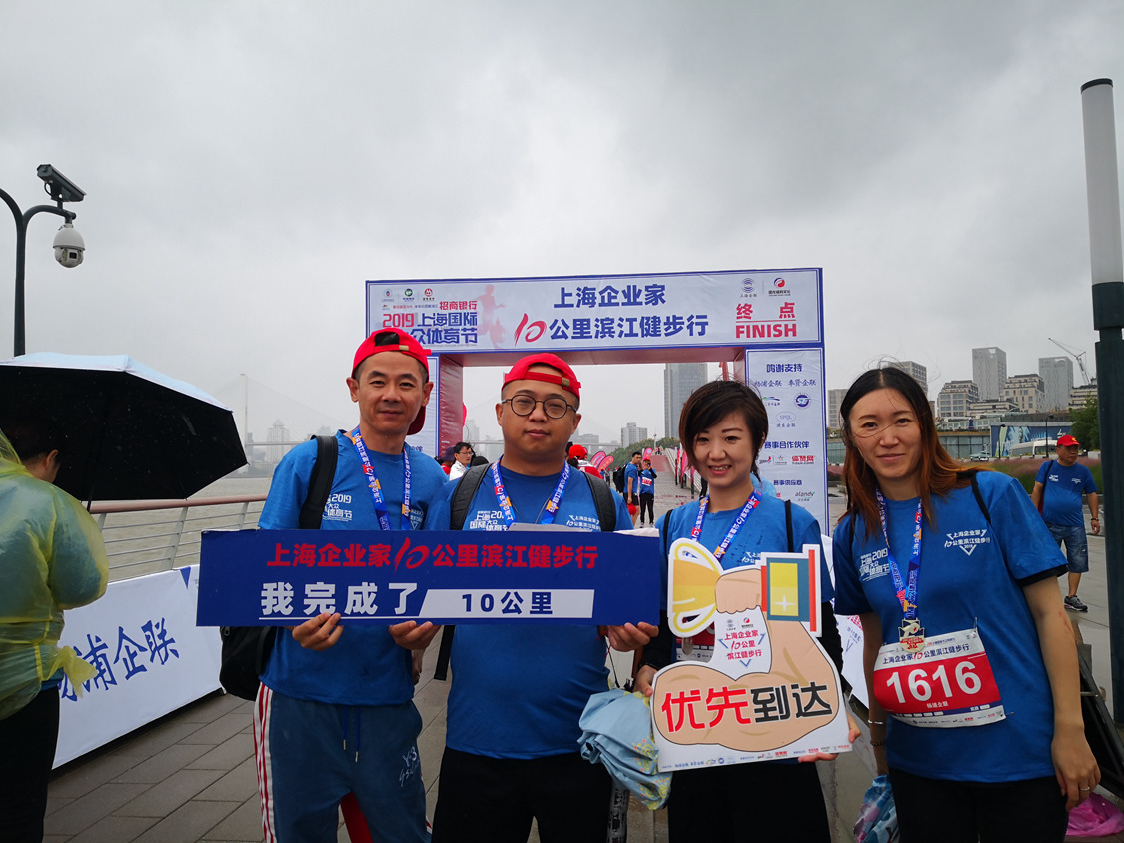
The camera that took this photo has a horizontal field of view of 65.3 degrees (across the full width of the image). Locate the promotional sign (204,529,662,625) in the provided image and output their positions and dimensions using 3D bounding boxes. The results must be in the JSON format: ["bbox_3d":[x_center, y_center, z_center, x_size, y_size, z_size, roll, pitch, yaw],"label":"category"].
[{"bbox_3d":[-0.262,0.307,1.720,0.905,0.187,0.020,0,-5,2],"label":"promotional sign"}]

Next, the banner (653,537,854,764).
[{"bbox_3d":[0.332,0.415,1.610,0.355,0.430,0.010,-7,-8,11],"label":"banner"}]

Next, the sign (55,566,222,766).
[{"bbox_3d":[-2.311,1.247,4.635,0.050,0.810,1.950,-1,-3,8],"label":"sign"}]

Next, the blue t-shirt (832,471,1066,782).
[{"bbox_3d":[0.800,0.412,1.820,0.440,0.605,0.270,-8,-3,30],"label":"blue t-shirt"}]

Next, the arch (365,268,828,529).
[{"bbox_3d":[0.445,0.105,12.140,6.000,4.000,1.500,-1,-3,5],"label":"arch"}]

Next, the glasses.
[{"bbox_3d":[-0.046,-0.024,1.945,0.148,0.048,0.135,5,-6,2],"label":"glasses"}]

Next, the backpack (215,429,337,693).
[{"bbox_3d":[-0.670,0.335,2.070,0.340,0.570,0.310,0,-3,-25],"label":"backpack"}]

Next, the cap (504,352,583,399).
[{"bbox_3d":[-0.040,-0.080,1.920,0.170,0.130,0.250,6,-13,-2],"label":"cap"}]

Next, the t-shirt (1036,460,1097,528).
[{"bbox_3d":[4.834,0.699,8.400,0.480,0.620,0.320,-2,-3,19],"label":"t-shirt"}]

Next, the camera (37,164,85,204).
[{"bbox_3d":[-4.457,-2.106,7.800,0.160,0.170,0.420,-1,-21,13],"label":"camera"}]

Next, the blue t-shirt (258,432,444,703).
[{"bbox_3d":[-0.465,0.315,1.950,0.420,0.580,0.280,0,-3,-19],"label":"blue t-shirt"}]

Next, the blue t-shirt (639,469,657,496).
[{"bbox_3d":[2.090,1.462,21.200,0.460,0.680,0.290,-1,-3,3],"label":"blue t-shirt"}]

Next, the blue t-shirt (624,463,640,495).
[{"bbox_3d":[1.539,1.264,19.300,0.330,0.680,0.470,-1,-3,-3],"label":"blue t-shirt"}]

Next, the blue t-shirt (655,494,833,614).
[{"bbox_3d":[0.410,0.445,1.960,0.405,0.575,0.250,-2,-3,22],"label":"blue t-shirt"}]

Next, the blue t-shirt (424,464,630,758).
[{"bbox_3d":[-0.074,0.392,1.930,0.490,0.650,0.320,-1,-3,0],"label":"blue t-shirt"}]

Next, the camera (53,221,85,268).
[{"bbox_3d":[-4.334,-1.549,7.700,0.250,0.390,0.250,2,-4,-45],"label":"camera"}]

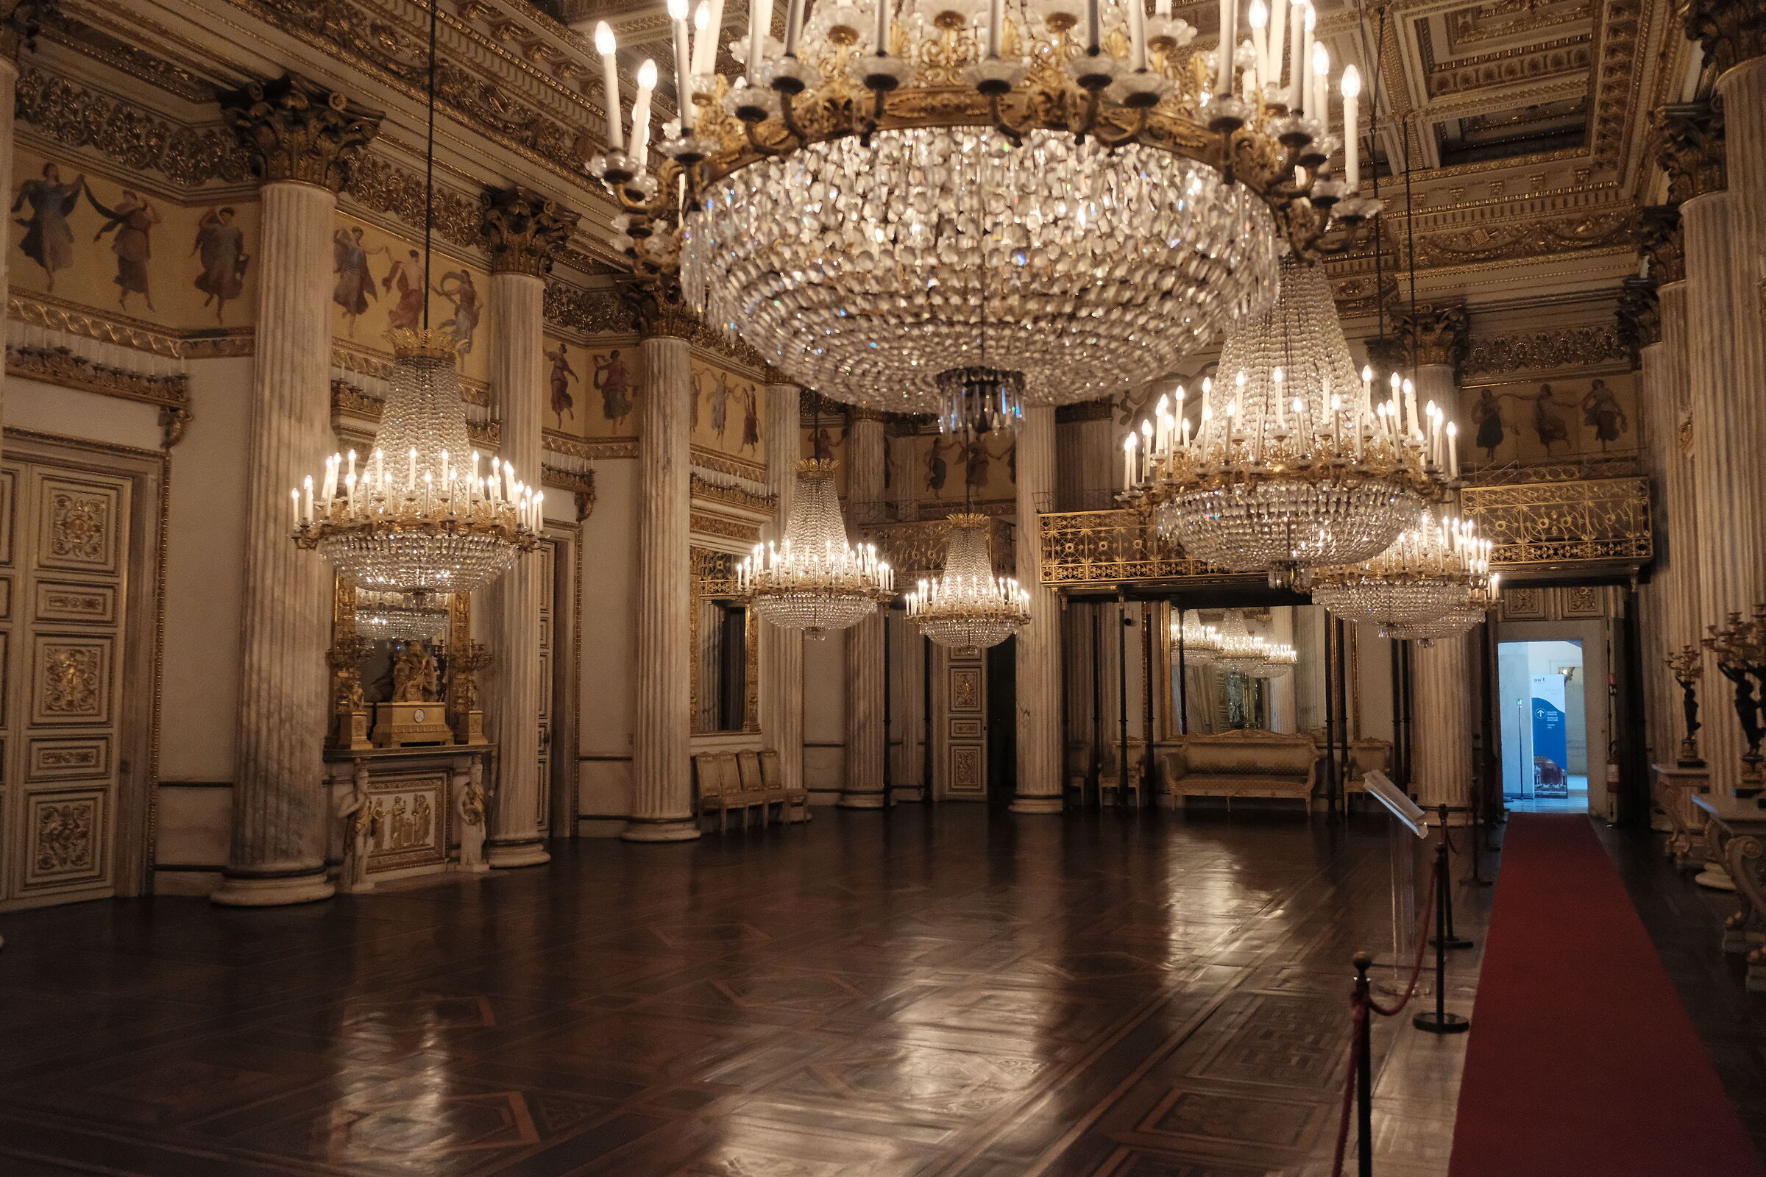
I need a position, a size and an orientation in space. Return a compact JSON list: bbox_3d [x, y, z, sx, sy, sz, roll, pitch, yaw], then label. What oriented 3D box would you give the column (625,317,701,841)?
[{"bbox_3d":[-2.674,-0.043,16.229,0.923,6.118,0.923,0,-5,0],"label":"column"}]

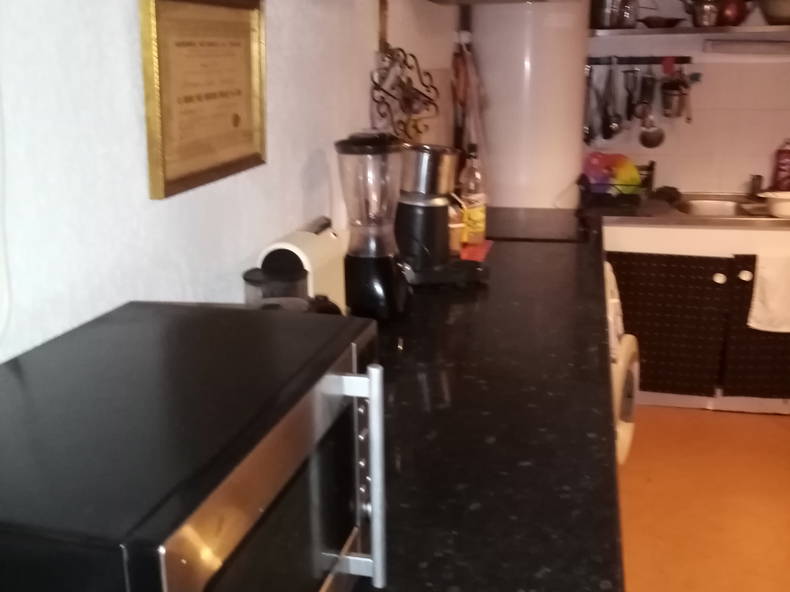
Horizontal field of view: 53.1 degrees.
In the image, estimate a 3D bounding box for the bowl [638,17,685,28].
[{"bbox_3d":[1.094,-1.119,3.237,0.190,0.050,0.190,3,16,13],"label":"bowl"}]

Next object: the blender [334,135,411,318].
[{"bbox_3d":[-0.056,-0.172,1.878,0.160,0.420,0.160,0,16,0],"label":"blender"}]

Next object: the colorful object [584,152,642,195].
[{"bbox_3d":[0.925,-0.514,3.366,0.240,0.195,0.100,3,16,13],"label":"colorful object"}]

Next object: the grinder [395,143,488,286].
[{"bbox_3d":[0.128,-0.234,2.200,0.230,0.360,0.180,5,17,18],"label":"grinder"}]

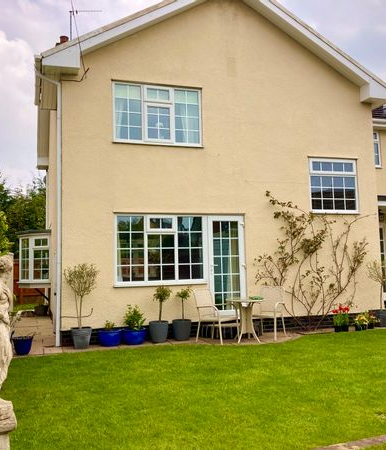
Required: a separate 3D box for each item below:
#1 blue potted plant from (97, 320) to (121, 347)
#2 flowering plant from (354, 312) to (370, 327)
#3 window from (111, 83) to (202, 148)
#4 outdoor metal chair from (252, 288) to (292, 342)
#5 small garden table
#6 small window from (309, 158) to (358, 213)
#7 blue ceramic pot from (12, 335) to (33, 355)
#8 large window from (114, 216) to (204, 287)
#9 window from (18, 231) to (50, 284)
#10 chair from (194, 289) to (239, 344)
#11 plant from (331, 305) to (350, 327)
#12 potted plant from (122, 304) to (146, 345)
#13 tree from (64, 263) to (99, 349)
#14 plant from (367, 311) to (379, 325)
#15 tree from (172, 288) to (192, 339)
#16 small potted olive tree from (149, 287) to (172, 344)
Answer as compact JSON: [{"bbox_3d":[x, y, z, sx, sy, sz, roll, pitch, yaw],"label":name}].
[{"bbox_3d":[-1.485,1.943,8.684,0.414,0.434,0.414,0,-6,-18],"label":"blue potted plant"},{"bbox_3d":[3.487,1.960,10.065,0.313,0.285,0.276,0,-6,-18],"label":"flowering plant"},{"bbox_3d":[-0.672,-2.144,9.558,1.830,1.220,0.130,0,-5,-18],"label":"window"},{"bbox_3d":[1.418,1.619,8.992,0.570,0.920,0.610,-5,-6,35],"label":"outdoor metal chair"},{"bbox_3d":[0.936,1.698,8.631,0.680,0.725,0.680,-1,-5,0],"label":"small garden table"},{"bbox_3d":[3.102,-0.851,10.662,1.220,1.220,0.130,0,-5,-18],"label":"small window"},{"bbox_3d":[-2.743,1.934,7.831,0.335,0.295,0.335,0,-5,-18],"label":"blue ceramic pot"},{"bbox_3d":[-0.629,0.485,9.492,1.794,1.375,0.120,0,-6,-18],"label":"large window"},{"bbox_3d":[-4.745,1.006,14.515,0.950,1.520,1.900,0,-5,-18],"label":"window"},{"bbox_3d":[0.435,1.660,8.889,0.662,0.948,0.552,-6,-7,38],"label":"chair"},{"bbox_3d":[2.988,1.848,9.890,0.359,0.435,0.313,0,-6,-18],"label":"plant"},{"bbox_3d":[-1.076,1.828,8.931,0.432,0.699,0.432,0,-6,-18],"label":"potted plant"},{"bbox_3d":[-1.939,1.378,8.393,0.600,1.460,0.580,0,-5,-18],"label":"tree"},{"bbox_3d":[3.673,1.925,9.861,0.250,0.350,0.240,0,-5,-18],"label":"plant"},{"bbox_3d":[-0.221,1.689,9.278,0.377,0.998,0.377,-1,-5,0],"label":"tree"},{"bbox_3d":[-0.623,1.673,9.094,0.386,1.014,0.386,0,-6,-18],"label":"small potted olive tree"}]

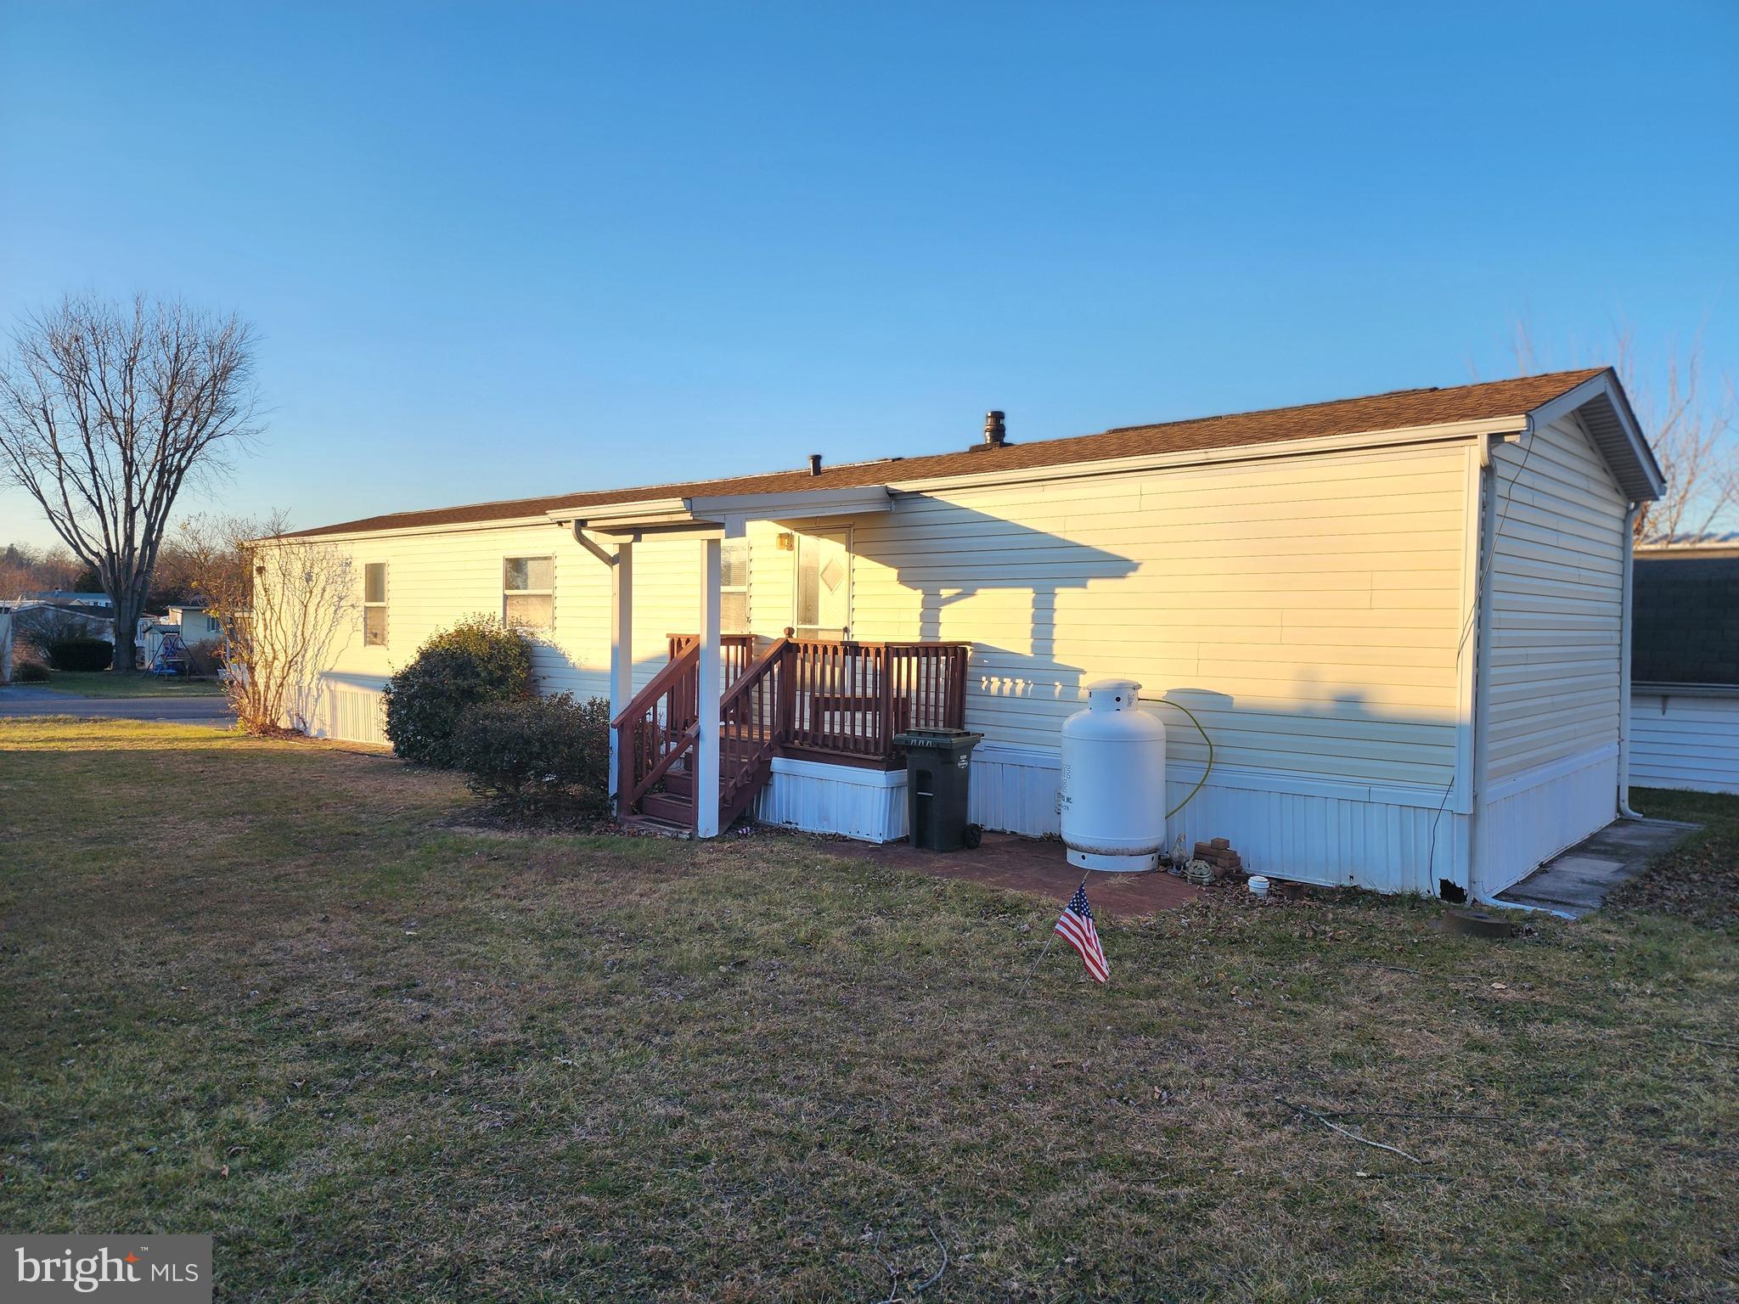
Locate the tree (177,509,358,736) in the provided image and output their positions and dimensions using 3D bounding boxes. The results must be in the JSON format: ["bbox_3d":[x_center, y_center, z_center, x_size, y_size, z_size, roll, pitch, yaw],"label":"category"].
[{"bbox_3d":[-10.207,-0.479,19.400,2.500,3.600,2.200,2,2,43],"label":"tree"}]

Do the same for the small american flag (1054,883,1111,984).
[{"bbox_3d":[1.012,1.342,5.500,0.280,0.460,0.140,1,1,11],"label":"small american flag"}]

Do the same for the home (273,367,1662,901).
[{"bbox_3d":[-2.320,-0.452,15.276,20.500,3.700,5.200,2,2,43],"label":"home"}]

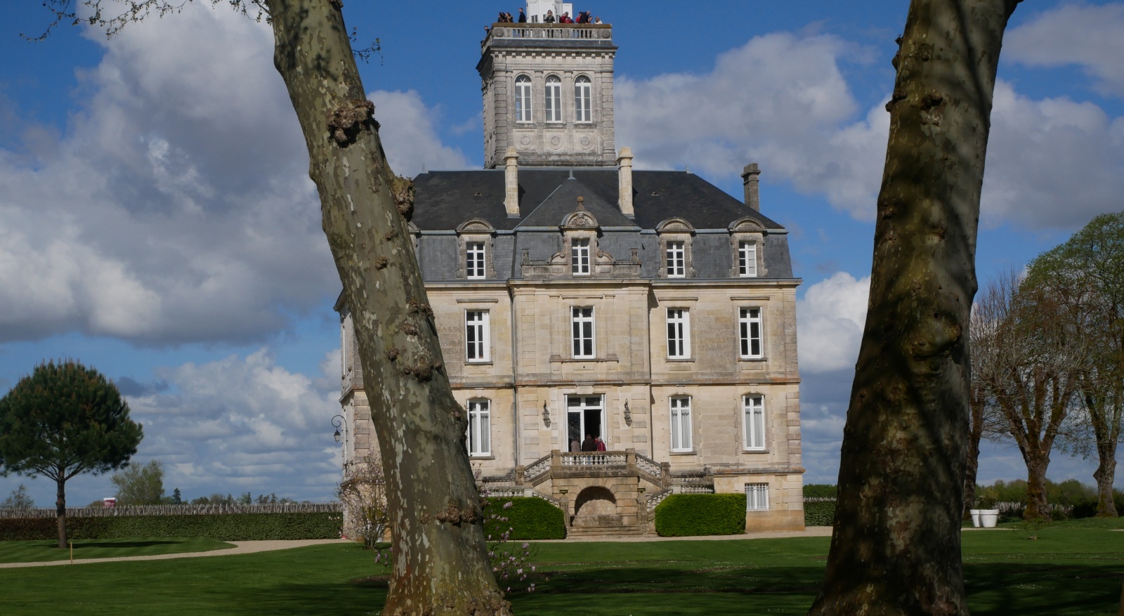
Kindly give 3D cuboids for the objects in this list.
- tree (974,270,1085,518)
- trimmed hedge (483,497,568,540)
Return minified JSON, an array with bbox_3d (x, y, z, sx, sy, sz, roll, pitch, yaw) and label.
[{"bbox_3d":[25.970,4.768,107.630,6.300,13.761,6.300,-1,-5,-9],"label":"tree"},{"bbox_3d":[-2.085,9.672,89.765,4.200,1.970,2.100,-1,-5,-9],"label":"trimmed hedge"}]

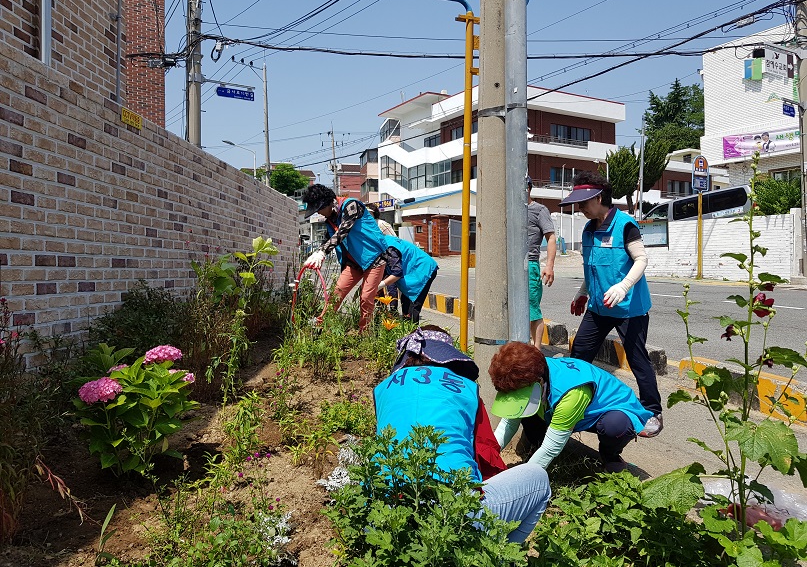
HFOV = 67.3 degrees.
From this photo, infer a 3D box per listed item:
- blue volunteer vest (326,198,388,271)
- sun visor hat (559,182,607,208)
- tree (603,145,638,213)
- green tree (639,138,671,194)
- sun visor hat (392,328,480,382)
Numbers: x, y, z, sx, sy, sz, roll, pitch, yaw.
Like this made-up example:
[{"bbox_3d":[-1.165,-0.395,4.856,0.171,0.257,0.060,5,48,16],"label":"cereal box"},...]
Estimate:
[{"bbox_3d":[-0.349,-0.396,4.800,0.290,0.550,0.420,-32,6,-15],"label":"blue volunteer vest"},{"bbox_3d":[1.060,-0.521,3.550,0.280,0.130,0.200,-24,12,-23],"label":"sun visor hat"},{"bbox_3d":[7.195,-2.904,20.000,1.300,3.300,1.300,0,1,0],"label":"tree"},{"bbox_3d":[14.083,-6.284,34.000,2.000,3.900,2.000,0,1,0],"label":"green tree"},{"bbox_3d":[0.143,0.303,2.550,0.290,0.170,0.310,-10,-32,30],"label":"sun visor hat"}]

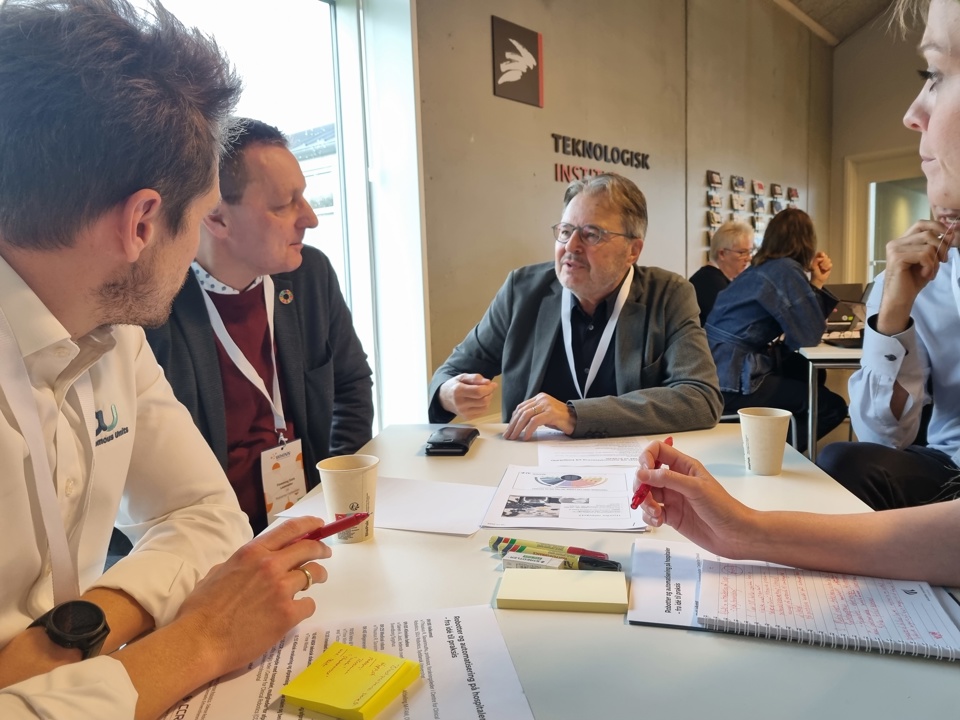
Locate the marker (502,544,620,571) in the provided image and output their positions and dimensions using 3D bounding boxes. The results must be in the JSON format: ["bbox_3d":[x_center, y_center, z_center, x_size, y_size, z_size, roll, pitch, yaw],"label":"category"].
[{"bbox_3d":[0.087,0.221,0.803,0.141,0.016,0.016,1,7,25],"label":"marker"}]

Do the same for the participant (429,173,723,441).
[{"bbox_3d":[0.230,0.229,1.611,0.620,1.267,0.740,-1,7,11],"label":"participant"}]

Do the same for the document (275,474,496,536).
[{"bbox_3d":[-0.114,0.206,1.053,0.297,0.003,0.210,0,7,21],"label":"document"}]

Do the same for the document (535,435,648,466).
[{"bbox_3d":[0.215,0.160,1.354,0.210,0.002,0.297,-2,7,4],"label":"document"}]

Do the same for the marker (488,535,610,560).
[{"bbox_3d":[0.077,0.219,0.828,0.141,0.016,0.016,1,7,23],"label":"marker"}]

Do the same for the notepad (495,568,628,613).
[{"bbox_3d":[0.085,0.233,0.730,0.126,0.009,0.075,-1,7,8],"label":"notepad"}]

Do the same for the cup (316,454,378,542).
[{"bbox_3d":[-0.164,0.177,0.913,0.080,0.095,0.080,-2,7,0],"label":"cup"}]

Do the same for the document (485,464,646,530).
[{"bbox_3d":[0.129,0.196,1.057,0.212,0.006,0.298,-1,7,9],"label":"document"}]

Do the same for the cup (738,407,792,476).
[{"bbox_3d":[0.450,0.131,1.136,0.080,0.094,0.080,-2,7,0],"label":"cup"}]

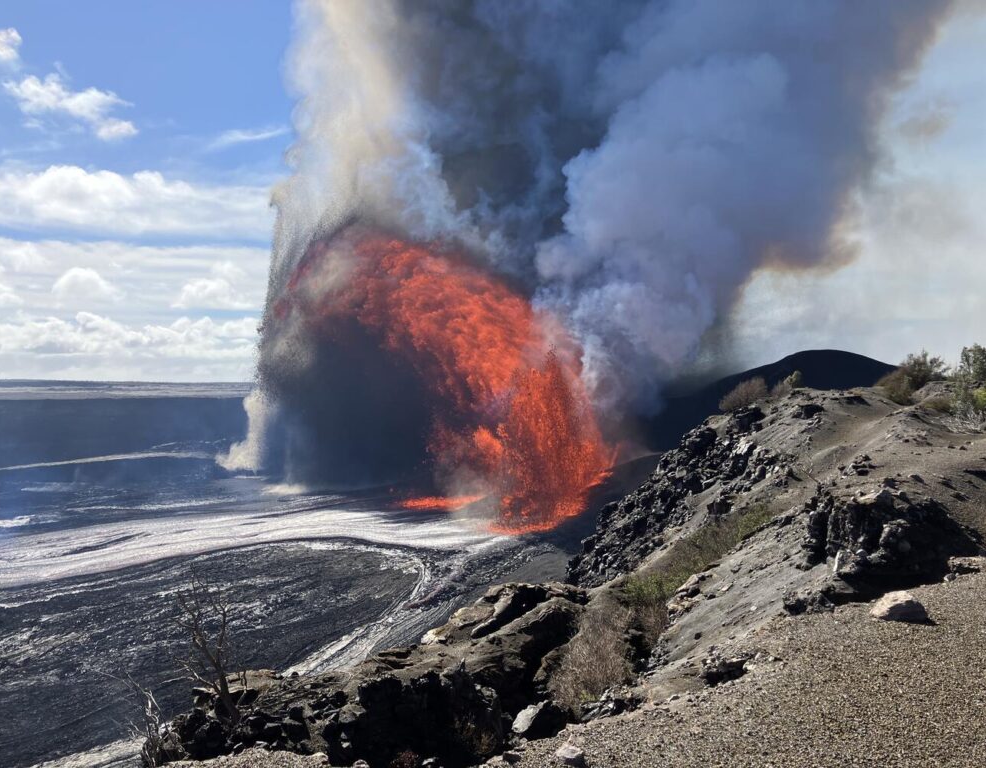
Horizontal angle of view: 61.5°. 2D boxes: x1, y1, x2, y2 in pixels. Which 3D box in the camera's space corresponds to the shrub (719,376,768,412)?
[{"bbox_3d":[8.468,0.355,28.000,1.623,1.217,1.400,0,0,0],"label":"shrub"}]

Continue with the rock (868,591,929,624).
[{"bbox_3d":[2.896,1.585,5.900,0.420,0.200,0.320,0,0,0],"label":"rock"}]

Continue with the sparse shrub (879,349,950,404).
[{"bbox_3d":[14.181,-0.220,28.000,2.366,1.825,2.000,0,0,0],"label":"sparse shrub"}]

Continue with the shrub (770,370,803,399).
[{"bbox_3d":[10.276,0.018,29.000,1.190,0.980,1.100,0,0,0],"label":"shrub"}]

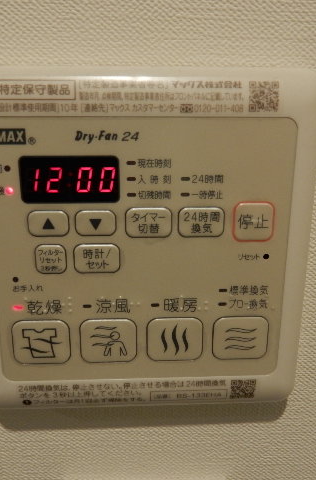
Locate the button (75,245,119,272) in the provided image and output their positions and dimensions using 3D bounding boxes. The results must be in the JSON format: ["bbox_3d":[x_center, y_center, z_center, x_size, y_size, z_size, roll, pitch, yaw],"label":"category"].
[{"bbox_3d":[-0.020,0.006,0.153,0.015,0.010,0.003,0,16,-3],"label":"button"}]

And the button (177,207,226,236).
[{"bbox_3d":[0.014,-0.006,0.152,0.015,0.010,0.003,0,16,-3],"label":"button"}]

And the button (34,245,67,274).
[{"bbox_3d":[-0.035,0.006,0.153,0.010,0.010,0.003,0,16,-3],"label":"button"}]

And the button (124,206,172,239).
[{"bbox_3d":[-0.003,-0.006,0.151,0.015,0.010,0.003,0,16,-3],"label":"button"}]

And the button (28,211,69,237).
[{"bbox_3d":[-0.035,-0.005,0.149,0.013,0.009,0.003,0,16,-3],"label":"button"}]

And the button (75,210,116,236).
[{"bbox_3d":[-0.020,-0.005,0.150,0.013,0.009,0.003,0,16,-3],"label":"button"}]

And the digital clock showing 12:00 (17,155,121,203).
[{"bbox_3d":[-0.028,-0.019,0.146,0.031,0.015,0.003,0,16,-3],"label":"digital clock showing 12:00"}]

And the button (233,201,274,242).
[{"bbox_3d":[0.032,-0.006,0.153,0.014,0.013,0.003,0,16,-3],"label":"button"}]

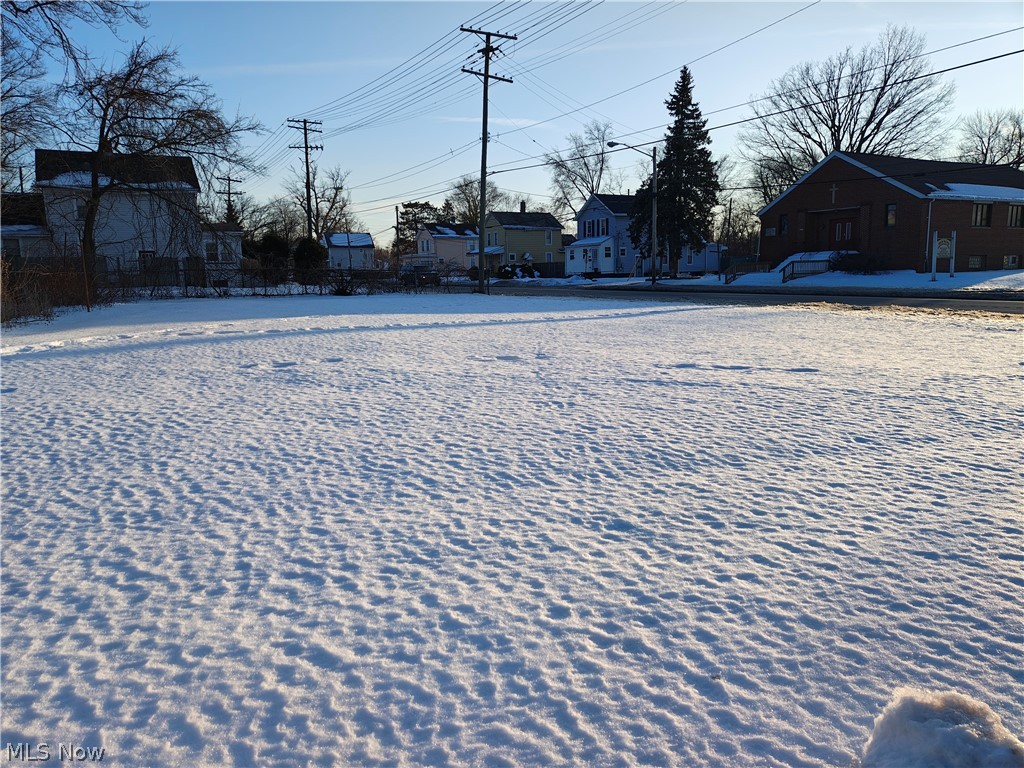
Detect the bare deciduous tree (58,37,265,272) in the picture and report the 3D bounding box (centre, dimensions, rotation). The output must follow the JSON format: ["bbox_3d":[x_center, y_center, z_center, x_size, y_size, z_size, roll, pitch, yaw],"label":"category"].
[{"bbox_3d":[-16.090,-9.625,33.659,8.210,11.110,7.390,-5,10,-24],"label":"bare deciduous tree"}]

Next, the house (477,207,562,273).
[{"bbox_3d":[0.300,-15.480,82.390,9.200,7.000,6.400,-6,9,-29],"label":"house"}]

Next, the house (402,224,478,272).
[{"bbox_3d":[-8.840,-16.970,94.260,9.600,6.800,6.400,-6,9,-29],"label":"house"}]

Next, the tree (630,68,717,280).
[{"bbox_3d":[13.030,-16.800,58.810,7.000,16.500,7.000,-1,8,0],"label":"tree"}]

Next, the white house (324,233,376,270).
[{"bbox_3d":[-26.280,-19.880,116.420,7.200,7.000,5.900,-6,9,-29],"label":"white house"}]

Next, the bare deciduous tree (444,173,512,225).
[{"bbox_3d":[-5.470,-23.301,110.833,9.580,15.420,9.100,-1,9,-3],"label":"bare deciduous tree"}]

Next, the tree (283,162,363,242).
[{"bbox_3d":[-19.754,-16.768,77.089,7.880,12.040,7.090,-3,9,-14],"label":"tree"}]

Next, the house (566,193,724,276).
[{"bbox_3d":[14.582,-16.092,80.445,16.480,8.390,7.610,-5,10,-27],"label":"house"}]

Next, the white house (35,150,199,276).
[{"bbox_3d":[-27.828,-11.700,52.913,9.670,9.210,8.400,-6,10,-28],"label":"white house"}]

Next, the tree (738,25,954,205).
[{"bbox_3d":[31.354,-21.678,69.317,18.110,22.250,16.300,3,9,24],"label":"tree"}]

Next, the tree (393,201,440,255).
[{"bbox_3d":[-14.310,-21.280,109.180,7.000,11.300,7.000,-1,8,0],"label":"tree"}]

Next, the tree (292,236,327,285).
[{"bbox_3d":[-13.110,-7.910,47.770,2.300,3.200,2.300,-1,8,0],"label":"tree"}]

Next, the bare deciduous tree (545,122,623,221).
[{"bbox_3d":[7.960,-20.720,82.760,9.000,17.200,9.000,-1,8,0],"label":"bare deciduous tree"}]

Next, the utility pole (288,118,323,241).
[{"bbox_3d":[-16.350,-14.410,59.040,2.750,13.300,0.400,-6,9,-29],"label":"utility pole"}]

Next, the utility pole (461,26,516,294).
[{"bbox_3d":[-0.975,-9.167,30.691,2.560,10.690,0.450,-6,10,-29],"label":"utility pole"}]

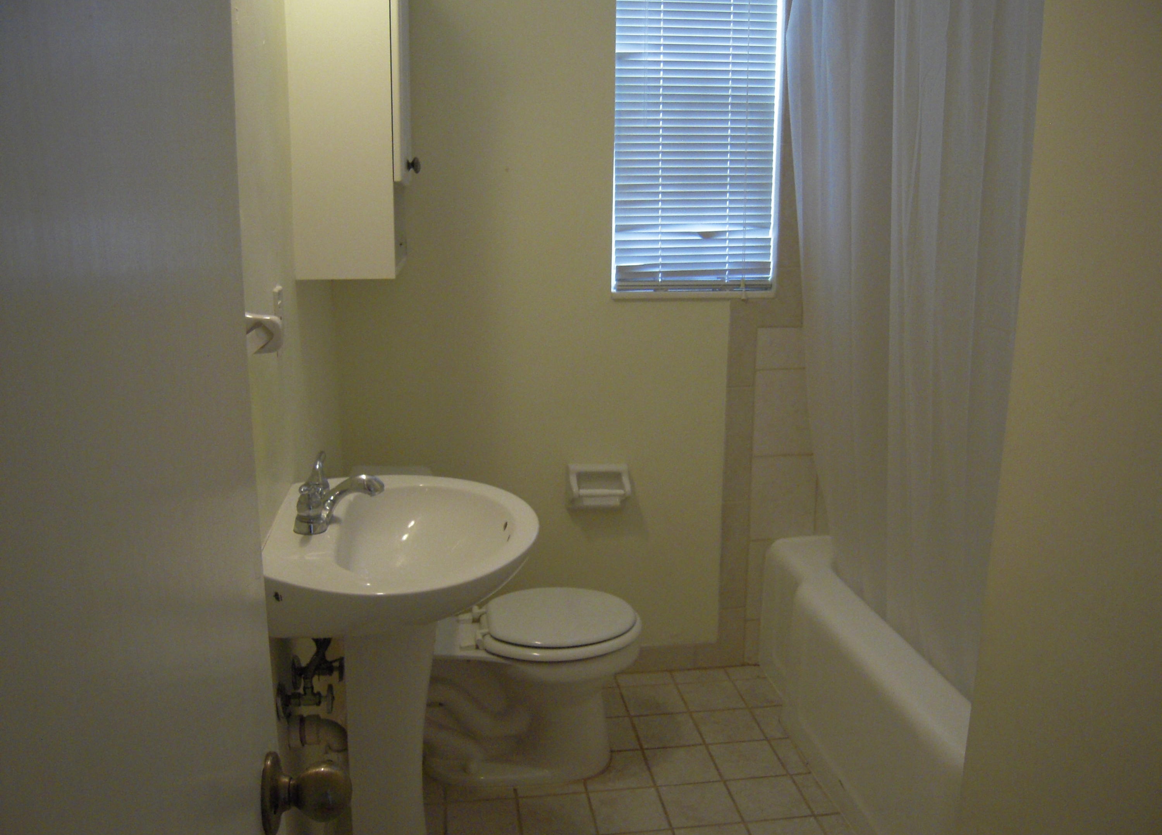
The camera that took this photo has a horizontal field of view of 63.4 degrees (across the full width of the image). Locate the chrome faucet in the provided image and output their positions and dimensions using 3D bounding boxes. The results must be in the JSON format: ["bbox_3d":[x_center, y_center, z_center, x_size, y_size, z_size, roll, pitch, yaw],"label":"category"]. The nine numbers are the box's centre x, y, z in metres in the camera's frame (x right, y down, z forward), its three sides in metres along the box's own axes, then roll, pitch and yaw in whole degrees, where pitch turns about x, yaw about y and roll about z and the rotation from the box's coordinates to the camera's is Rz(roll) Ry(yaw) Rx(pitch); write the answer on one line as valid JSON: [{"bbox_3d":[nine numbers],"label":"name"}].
[{"bbox_3d":[-0.403,0.127,1.583,0.145,0.092,0.233,-2,11,-7],"label":"chrome faucet"}]

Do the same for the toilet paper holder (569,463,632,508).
[{"bbox_3d":[0.054,0.201,2.624,0.171,0.125,0.082,-2,11,-7],"label":"toilet paper holder"}]

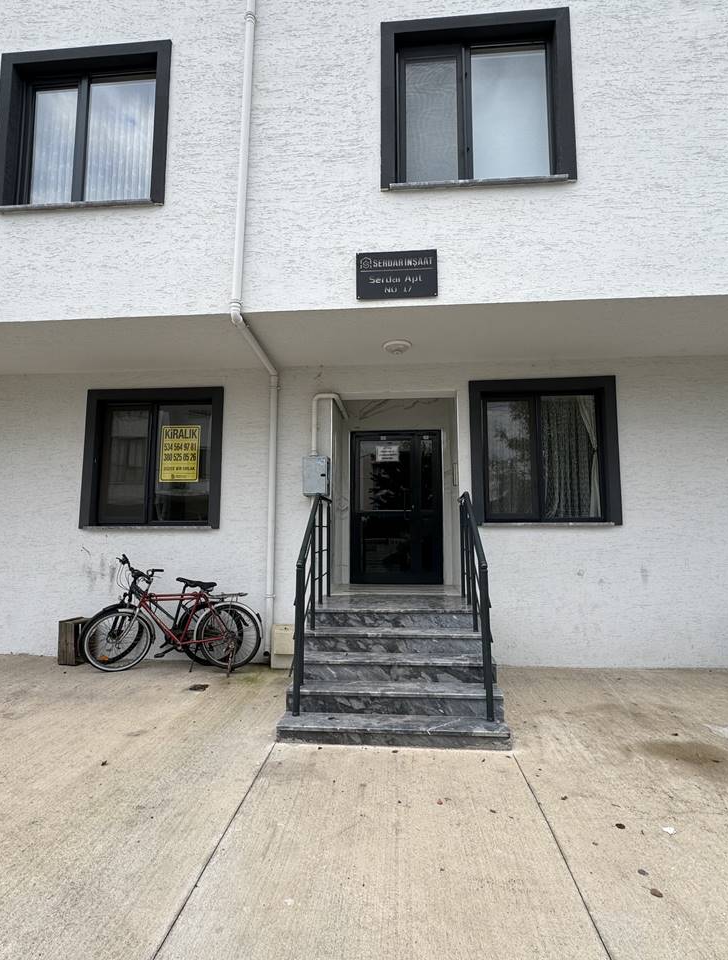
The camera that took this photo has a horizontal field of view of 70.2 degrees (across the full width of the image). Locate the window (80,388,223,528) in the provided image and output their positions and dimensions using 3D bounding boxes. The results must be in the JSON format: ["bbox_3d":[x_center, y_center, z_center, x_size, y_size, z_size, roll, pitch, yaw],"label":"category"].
[{"bbox_3d":[-2.463,-0.248,6.140,1.663,1.655,0.200,0,-7,4],"label":"window"}]

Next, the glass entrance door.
[{"bbox_3d":[0.425,0.352,6.868,1.210,2.022,0.090,0,-7,4],"label":"glass entrance door"}]

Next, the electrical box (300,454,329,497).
[{"bbox_3d":[-0.532,-0.023,5.815,0.256,0.434,0.190,0,-7,4],"label":"electrical box"}]

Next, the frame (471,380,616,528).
[{"bbox_3d":[1.991,-0.308,5.795,1.593,1.639,0.200,0,-7,4],"label":"frame"}]

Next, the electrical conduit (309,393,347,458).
[{"bbox_3d":[-0.397,-0.573,6.342,0.293,0.733,0.990,0,-7,4],"label":"electrical conduit"}]

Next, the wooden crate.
[{"bbox_3d":[-3.144,1.760,5.685,0.211,0.448,0.350,0,-7,4],"label":"wooden crate"}]

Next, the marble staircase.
[{"bbox_3d":[0.271,1.501,4.513,1.527,0.722,2.233,0,-7,4],"label":"marble staircase"}]

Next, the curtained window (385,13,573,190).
[{"bbox_3d":[0.997,-3.354,4.671,1.672,1.657,0.200,0,-7,4],"label":"curtained window"}]

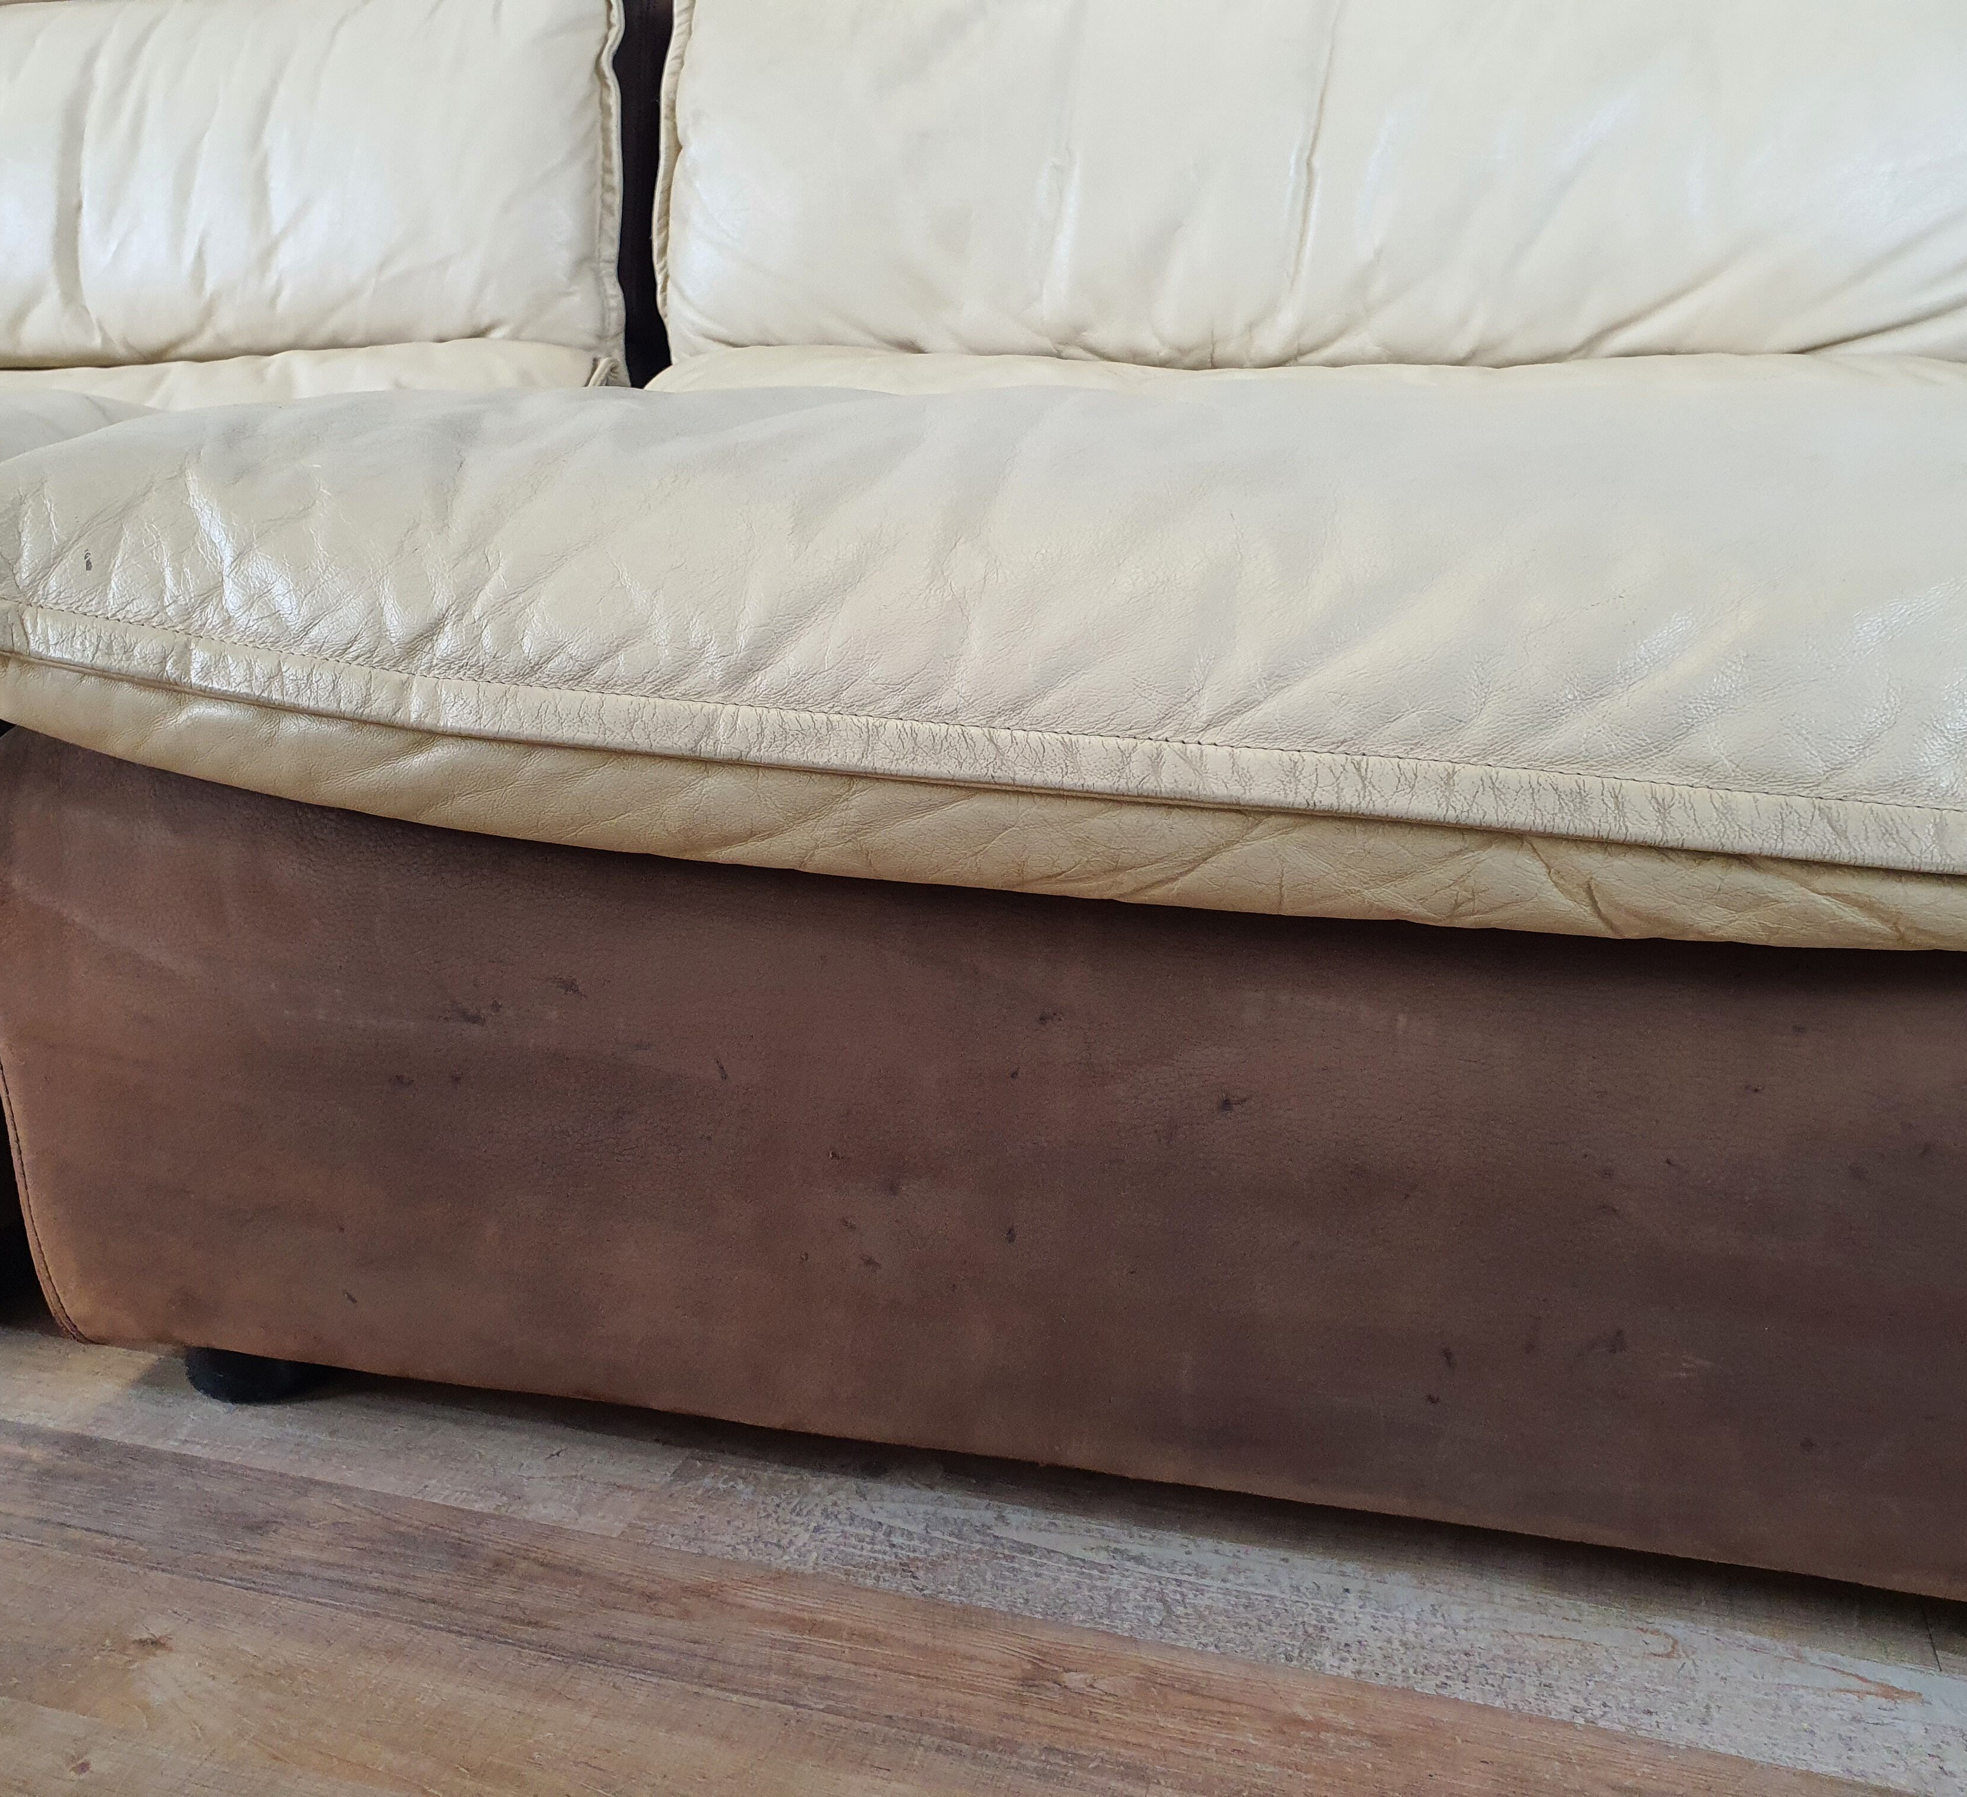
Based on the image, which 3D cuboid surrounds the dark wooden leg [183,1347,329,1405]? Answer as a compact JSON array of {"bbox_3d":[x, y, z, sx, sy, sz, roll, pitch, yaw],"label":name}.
[{"bbox_3d":[-0.309,0.181,0.775,0.064,0.042,0.064,4,21,11],"label":"dark wooden leg"}]

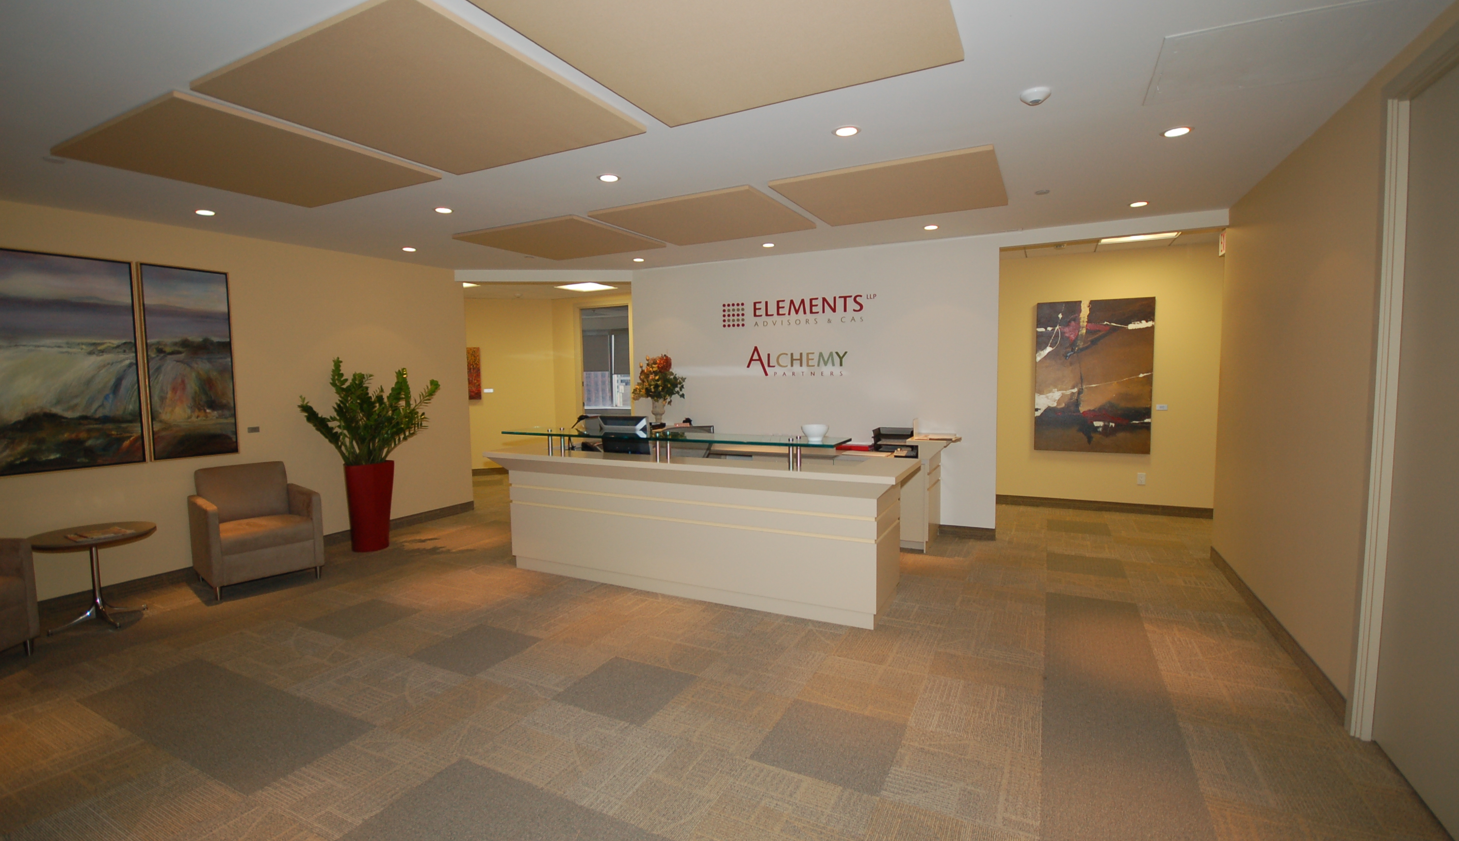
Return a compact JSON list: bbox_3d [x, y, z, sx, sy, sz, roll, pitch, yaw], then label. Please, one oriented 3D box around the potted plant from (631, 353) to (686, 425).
[{"bbox_3d":[-0.724,-0.320,6.199,0.520,0.740,0.480,-1,4,0],"label":"potted plant"}]

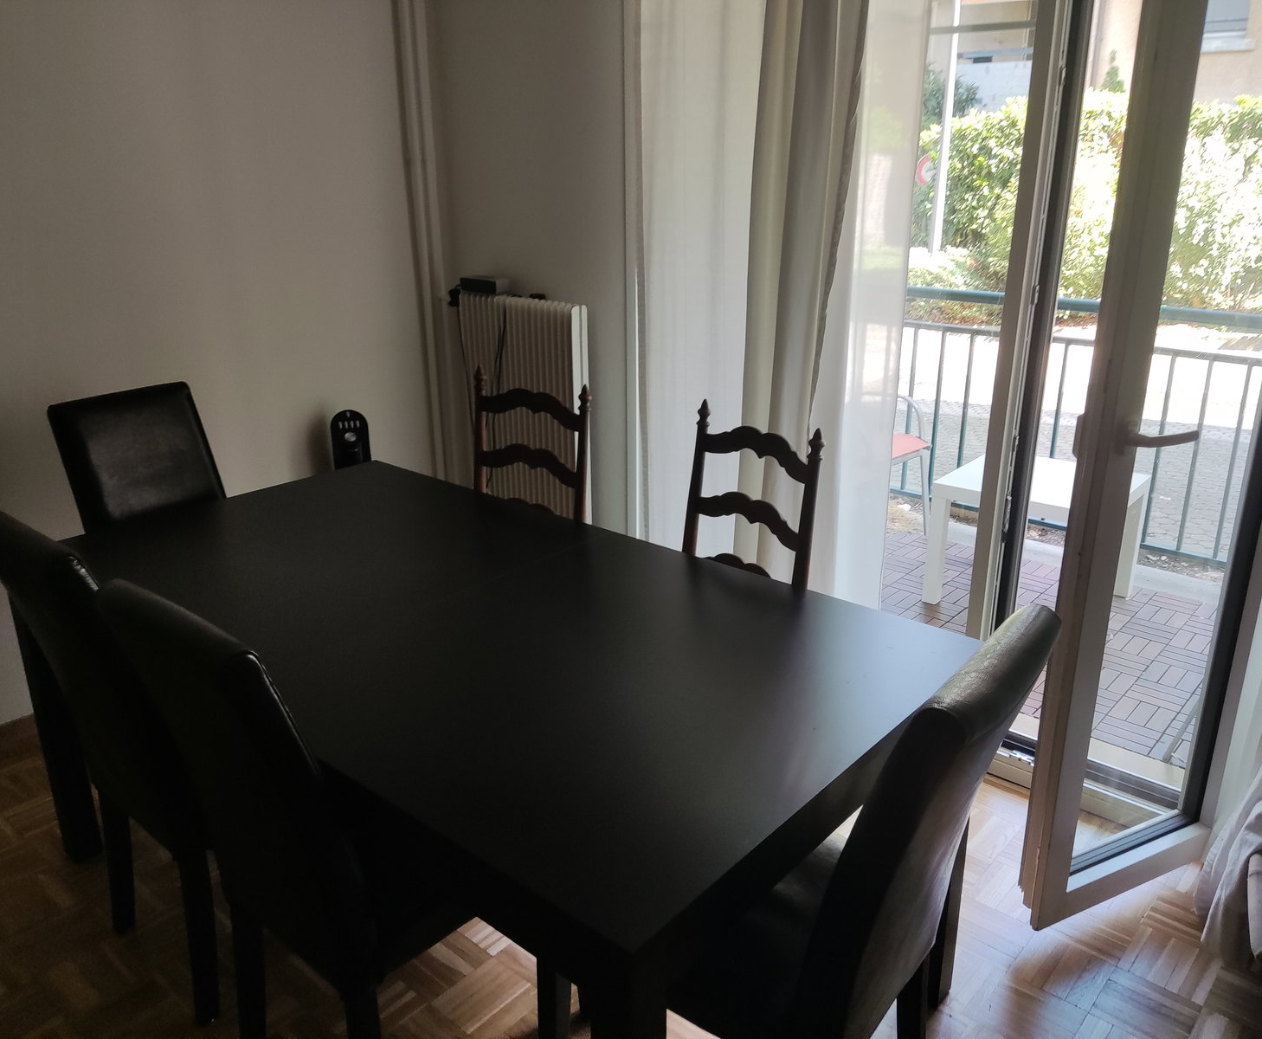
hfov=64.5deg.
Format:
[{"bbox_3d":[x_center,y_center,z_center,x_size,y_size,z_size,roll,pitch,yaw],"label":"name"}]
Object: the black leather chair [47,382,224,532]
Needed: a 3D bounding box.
[{"bbox_3d":[-1.115,0.178,2.615,0.600,0.960,0.430,15,24,37],"label":"black leather chair"}]

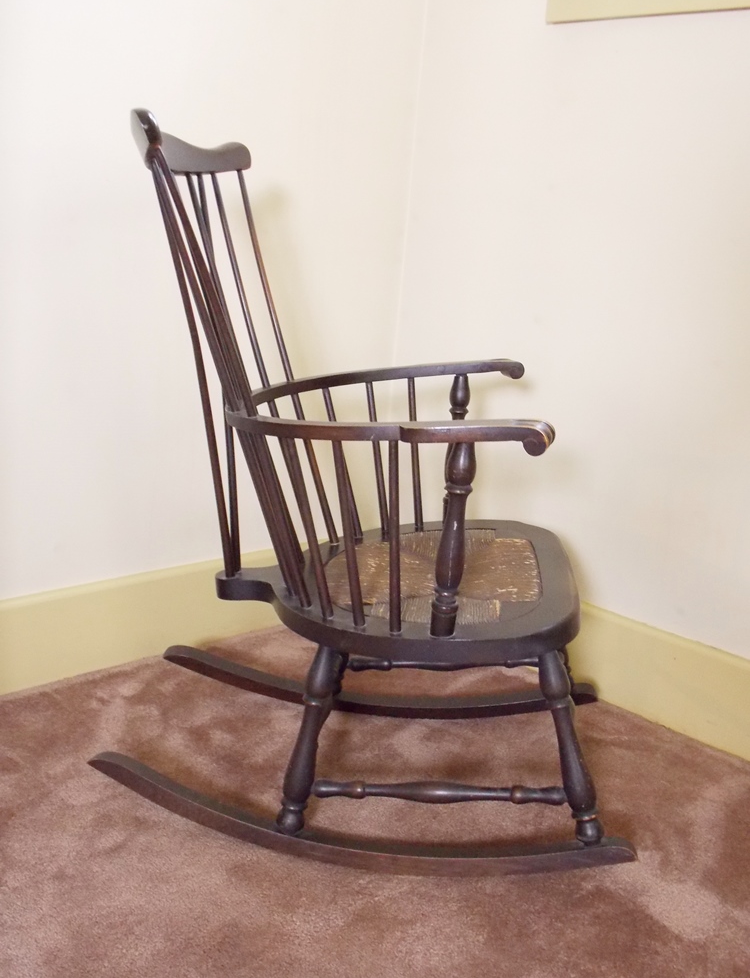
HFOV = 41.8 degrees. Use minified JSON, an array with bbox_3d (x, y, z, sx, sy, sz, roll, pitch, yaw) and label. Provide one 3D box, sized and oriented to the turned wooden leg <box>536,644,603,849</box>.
[{"bbox_3d":[0.265,0.348,1.321,0.041,0.279,0.041,-11,1,4],"label":"turned wooden leg"}]

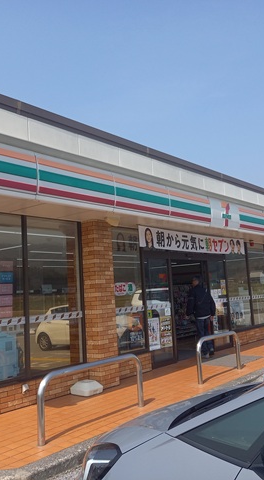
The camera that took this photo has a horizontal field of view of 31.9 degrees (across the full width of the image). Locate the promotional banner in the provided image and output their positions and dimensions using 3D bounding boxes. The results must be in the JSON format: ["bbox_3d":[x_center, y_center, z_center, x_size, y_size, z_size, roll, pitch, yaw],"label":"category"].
[{"bbox_3d":[1.553,0.063,10.299,0.040,0.398,4.586,-9,-8,37],"label":"promotional banner"}]

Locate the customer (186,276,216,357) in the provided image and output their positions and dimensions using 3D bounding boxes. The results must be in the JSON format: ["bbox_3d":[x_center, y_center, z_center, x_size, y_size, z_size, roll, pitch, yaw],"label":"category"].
[{"bbox_3d":[1.548,1.690,10.261,0.560,1.780,0.420,0,-8,-27],"label":"customer"}]

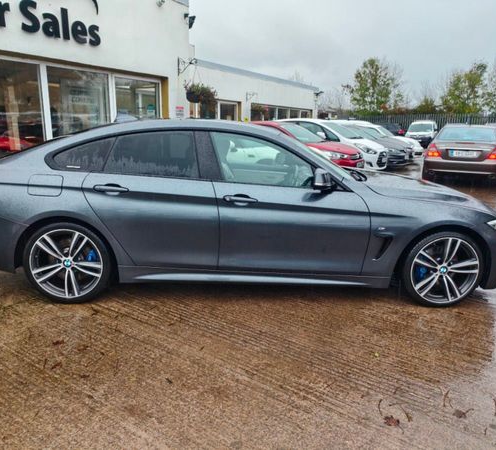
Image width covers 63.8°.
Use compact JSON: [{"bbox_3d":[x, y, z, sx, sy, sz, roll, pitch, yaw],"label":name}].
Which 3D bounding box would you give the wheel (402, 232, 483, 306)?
[{"bbox_3d":[1.487,0.322,3.137,0.660,0.660,0.240,1,14,-3],"label":"wheel"}]

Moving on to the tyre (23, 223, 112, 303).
[{"bbox_3d":[-1.320,0.254,3.021,0.660,0.660,0.250,1,14,-3],"label":"tyre"}]

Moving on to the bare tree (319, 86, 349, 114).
[{"bbox_3d":[9.819,-13.130,46.333,3.400,5.684,3.200,2,14,0],"label":"bare tree"}]

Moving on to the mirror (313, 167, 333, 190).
[{"bbox_3d":[0.528,-0.321,2.809,0.135,0.150,0.210,1,14,-3],"label":"mirror"}]

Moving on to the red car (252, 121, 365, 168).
[{"bbox_3d":[0.910,-2.044,10.546,4.330,1.490,1.790,10,17,29],"label":"red car"}]

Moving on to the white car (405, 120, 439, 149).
[{"bbox_3d":[12.184,-6.282,27.890,1.810,1.800,4.400,9,16,27],"label":"white car"}]

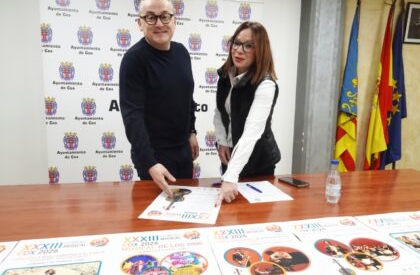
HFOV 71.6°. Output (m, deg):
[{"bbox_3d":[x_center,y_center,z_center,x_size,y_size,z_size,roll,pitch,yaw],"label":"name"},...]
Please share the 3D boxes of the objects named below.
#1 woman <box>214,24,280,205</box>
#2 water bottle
[{"bbox_3d":[0.193,0.200,1.607,0.440,1.590,0.530,6,9,37],"label":"woman"},{"bbox_3d":[0.550,0.191,1.294,0.066,0.197,0.066,4,8,23],"label":"water bottle"}]

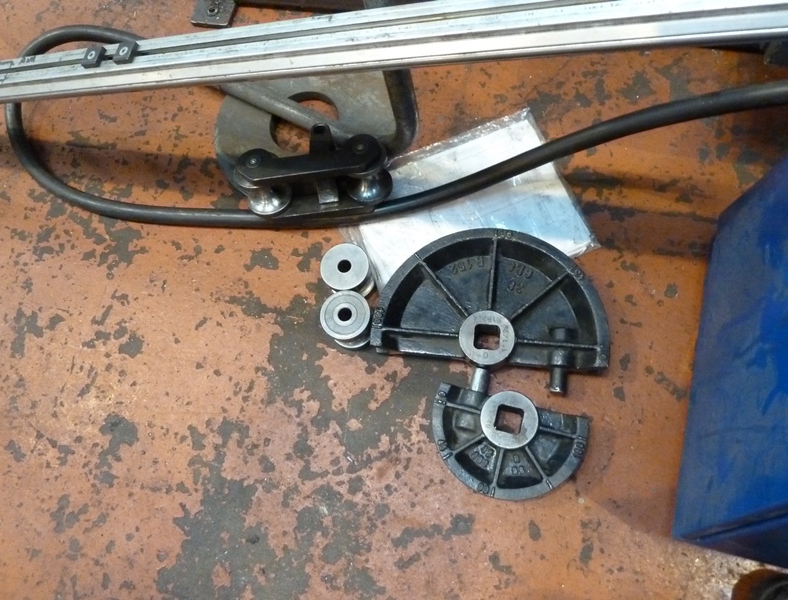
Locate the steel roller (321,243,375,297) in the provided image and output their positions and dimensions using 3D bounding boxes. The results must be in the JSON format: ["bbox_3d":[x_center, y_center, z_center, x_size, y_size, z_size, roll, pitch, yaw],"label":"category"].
[{"bbox_3d":[-0.064,-0.039,0.818,0.068,0.049,0.068,0,73,8],"label":"steel roller"}]

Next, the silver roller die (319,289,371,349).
[{"bbox_3d":[-0.062,0.028,0.797,0.068,0.049,0.068,0,73,8],"label":"silver roller die"}]

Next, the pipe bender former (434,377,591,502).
[{"bbox_3d":[0.139,0.179,0.731,0.192,0.043,0.137,13,76,11],"label":"pipe bender former"}]

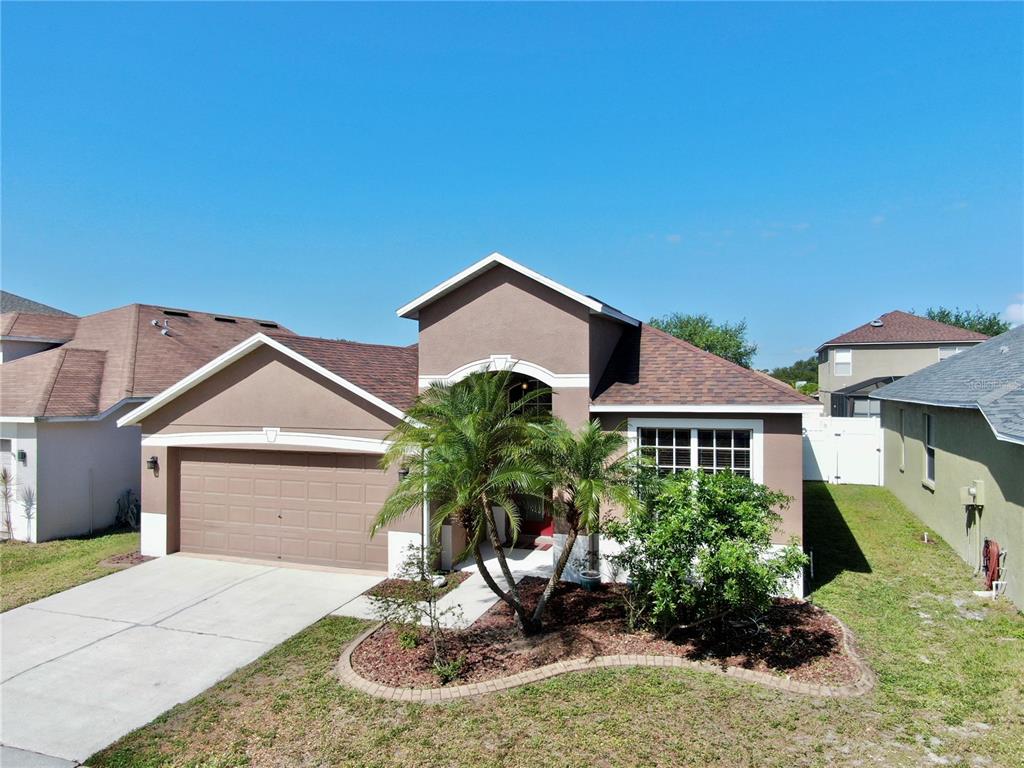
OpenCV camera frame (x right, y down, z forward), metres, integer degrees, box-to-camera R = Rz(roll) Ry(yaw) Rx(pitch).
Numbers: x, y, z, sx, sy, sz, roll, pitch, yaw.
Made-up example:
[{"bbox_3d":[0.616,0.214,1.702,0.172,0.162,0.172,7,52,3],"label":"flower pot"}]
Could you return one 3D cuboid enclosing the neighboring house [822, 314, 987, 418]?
[{"bbox_3d":[25.039,-0.820,46.360,9.600,8.200,10.500,0,0,19],"label":"neighboring house"}]

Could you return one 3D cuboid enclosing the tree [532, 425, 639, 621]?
[{"bbox_3d":[1.000,1.860,9.750,1.650,2.850,1.600,0,0,19],"label":"tree"}]

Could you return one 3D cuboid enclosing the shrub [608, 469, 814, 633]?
[{"bbox_3d":[2.650,2.220,9.650,2.700,2.150,2.200,0,0,19],"label":"shrub"}]

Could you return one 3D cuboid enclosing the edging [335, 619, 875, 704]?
[{"bbox_3d":[1.200,3.280,8.900,6.900,0.140,3.000,0,0,0],"label":"edging"}]

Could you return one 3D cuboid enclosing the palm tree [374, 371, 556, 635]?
[{"bbox_3d":[-0.670,1.530,9.500,2.350,3.500,2.300,0,0,0],"label":"palm tree"}]

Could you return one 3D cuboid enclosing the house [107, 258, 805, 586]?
[{"bbox_3d":[1.032,0.330,19.038,12.800,5.900,16.500,0,0,19],"label":"house"}]

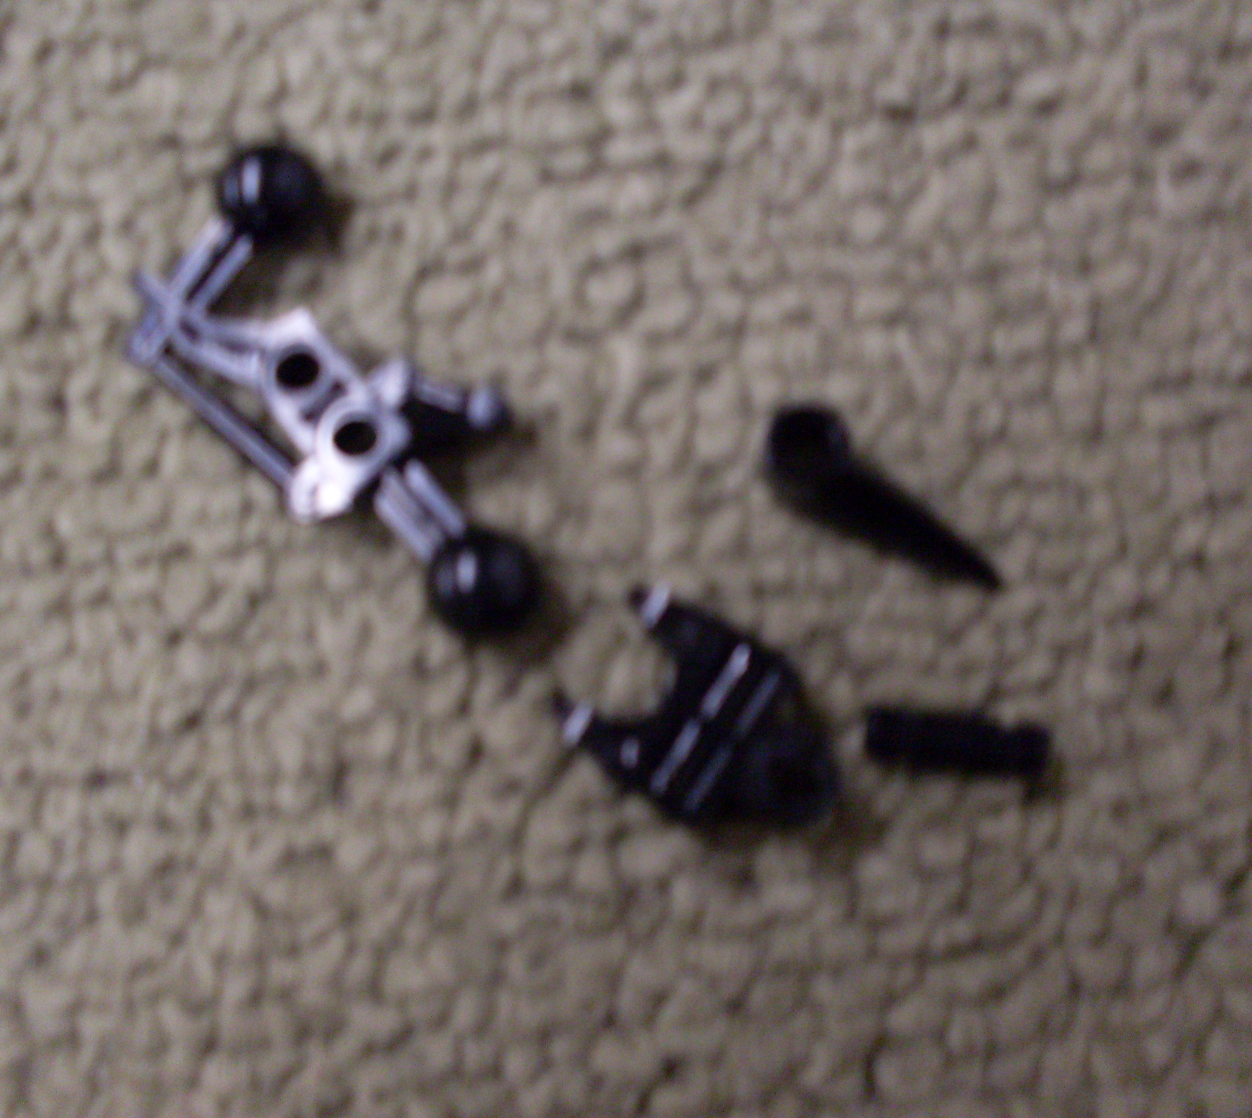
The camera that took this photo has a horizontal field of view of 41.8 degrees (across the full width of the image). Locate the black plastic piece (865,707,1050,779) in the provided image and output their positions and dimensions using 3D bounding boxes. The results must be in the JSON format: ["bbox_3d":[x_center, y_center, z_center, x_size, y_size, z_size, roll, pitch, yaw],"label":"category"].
[{"bbox_3d":[0.030,0.016,0.146,0.016,0.005,0.005,6,82,1],"label":"black plastic piece"}]

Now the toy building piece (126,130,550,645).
[{"bbox_3d":[-0.024,-0.015,0.146,0.024,0.013,0.050,-43,84,-5],"label":"toy building piece"}]

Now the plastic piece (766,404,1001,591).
[{"bbox_3d":[0.023,-0.004,0.146,0.025,0.010,0.008,37,84,5],"label":"plastic piece"}]

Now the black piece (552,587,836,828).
[{"bbox_3d":[0.007,0.014,0.143,0.025,0.011,0.017,32,83,4],"label":"black piece"}]

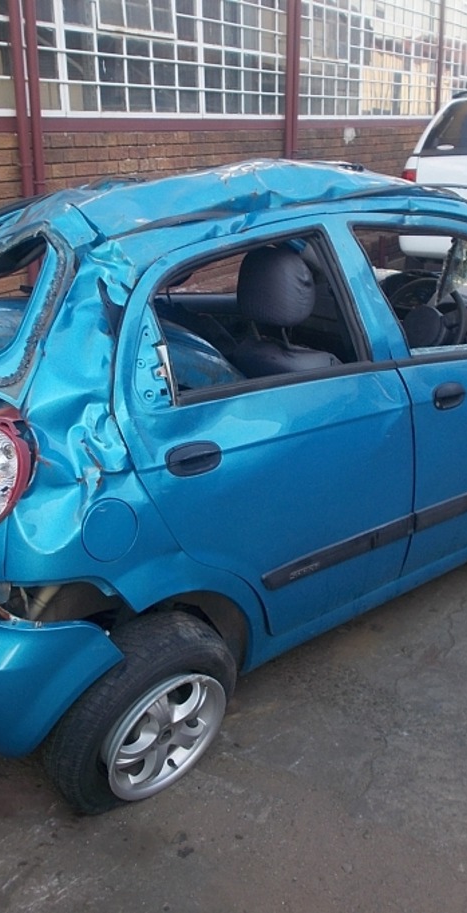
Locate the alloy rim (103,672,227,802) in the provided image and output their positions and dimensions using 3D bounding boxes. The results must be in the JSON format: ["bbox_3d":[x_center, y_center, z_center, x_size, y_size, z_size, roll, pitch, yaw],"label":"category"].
[{"bbox_3d":[-0.207,0.661,2.291,0.365,0.365,0.150,-18,36,-39],"label":"alloy rim"}]

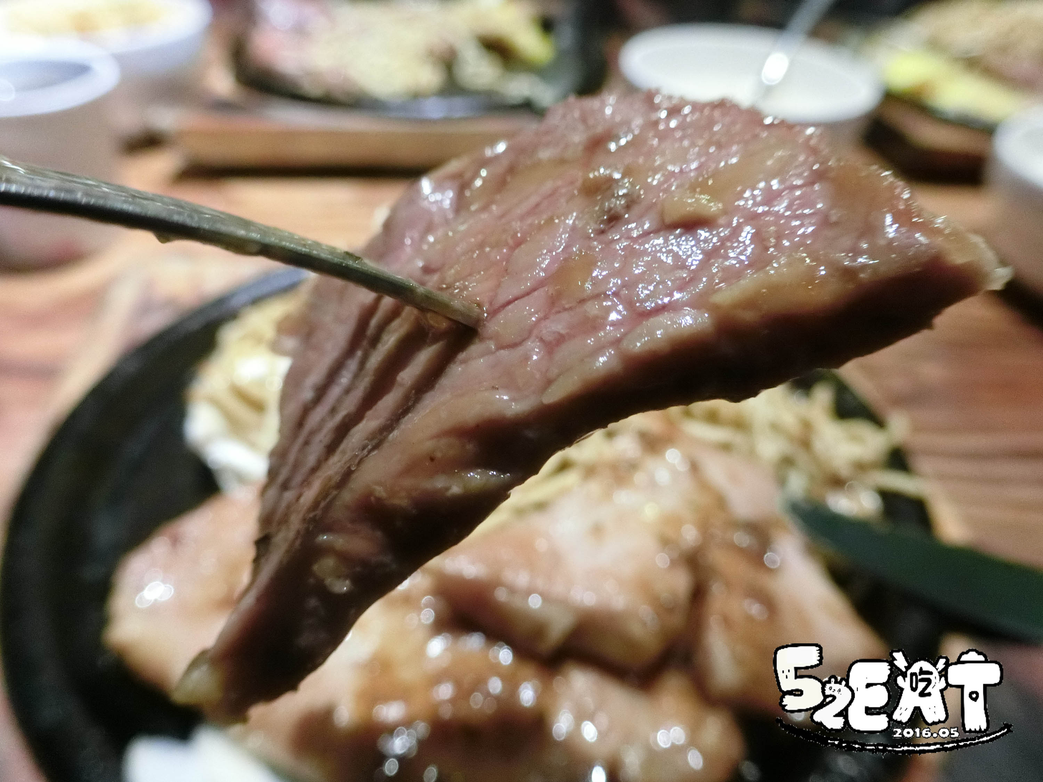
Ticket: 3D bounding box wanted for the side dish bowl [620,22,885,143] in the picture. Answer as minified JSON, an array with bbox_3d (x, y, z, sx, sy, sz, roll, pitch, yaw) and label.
[{"bbox_3d":[0.101,-0.122,0.364,0.119,0.067,0.119,3,43,0],"label":"side dish bowl"}]

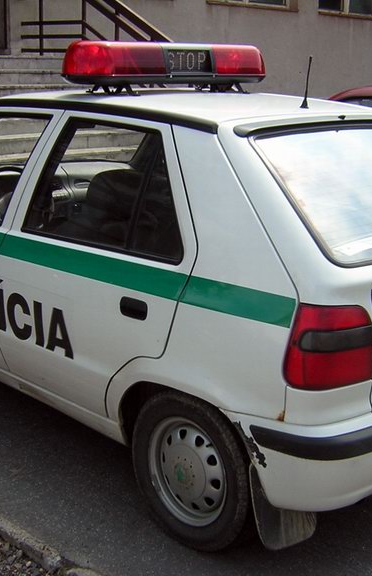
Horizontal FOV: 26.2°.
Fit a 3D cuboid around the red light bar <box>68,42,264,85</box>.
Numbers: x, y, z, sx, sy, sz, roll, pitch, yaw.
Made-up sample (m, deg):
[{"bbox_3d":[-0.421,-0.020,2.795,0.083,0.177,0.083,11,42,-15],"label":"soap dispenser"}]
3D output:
[{"bbox_3d":[-0.049,-0.942,3.371,1.060,0.165,0.280,-12,20,-43],"label":"red light bar"}]

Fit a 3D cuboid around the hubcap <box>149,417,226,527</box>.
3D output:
[{"bbox_3d":[0.022,0.587,2.594,0.085,0.365,0.365,-12,20,-43],"label":"hubcap"}]

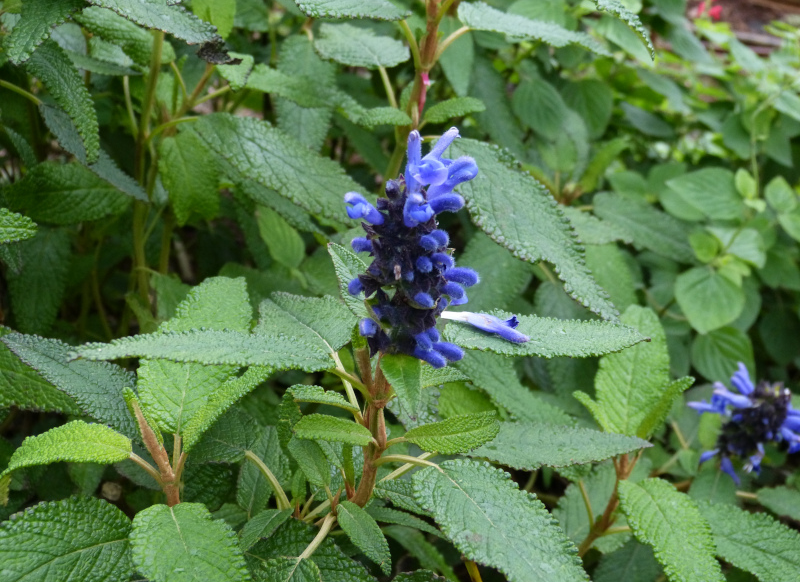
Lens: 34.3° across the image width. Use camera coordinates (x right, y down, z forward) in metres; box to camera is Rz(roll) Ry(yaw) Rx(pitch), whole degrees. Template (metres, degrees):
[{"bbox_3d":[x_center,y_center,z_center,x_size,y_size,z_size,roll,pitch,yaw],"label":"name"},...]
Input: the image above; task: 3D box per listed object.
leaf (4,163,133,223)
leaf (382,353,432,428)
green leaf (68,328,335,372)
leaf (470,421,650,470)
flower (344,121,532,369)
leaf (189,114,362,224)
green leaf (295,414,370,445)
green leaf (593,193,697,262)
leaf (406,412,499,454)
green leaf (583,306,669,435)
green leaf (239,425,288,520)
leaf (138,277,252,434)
[{"bbox_3d":[-0.171,-0.050,0.665,0.062,0.012,0.034,-3,60,-9],"label":"leaf"},{"bbox_3d":[0.001,0.032,0.439,0.017,0.006,0.030,-11,66,-9],"label":"leaf"},{"bbox_3d":[-0.065,0.022,0.435,0.087,0.010,0.024,4,30,-13],"label":"green leaf"},{"bbox_3d":[0.067,0.065,0.540,0.082,0.007,0.031,0,28,-14],"label":"leaf"},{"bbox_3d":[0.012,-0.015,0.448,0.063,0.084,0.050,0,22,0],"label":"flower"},{"bbox_3d":[-0.062,-0.060,0.635,0.112,0.013,0.040,25,39,27],"label":"leaf"},{"bbox_3d":[-0.022,0.049,0.442,0.029,0.005,0.014,13,41,-22],"label":"green leaf"},{"bbox_3d":[0.148,-0.038,0.785,0.072,0.012,0.034,28,46,25],"label":"green leaf"},{"bbox_3d":[0.018,0.048,0.446,0.033,0.006,0.015,-12,53,9],"label":"leaf"},{"bbox_3d":[0.096,0.033,0.540,0.034,0.057,0.010,9,-21,3],"label":"green leaf"},{"bbox_3d":[-0.056,0.075,0.535,0.022,0.008,0.038,7,58,8],"label":"green leaf"},{"bbox_3d":[-0.083,0.025,0.530,0.043,0.014,0.070,8,65,3],"label":"leaf"}]

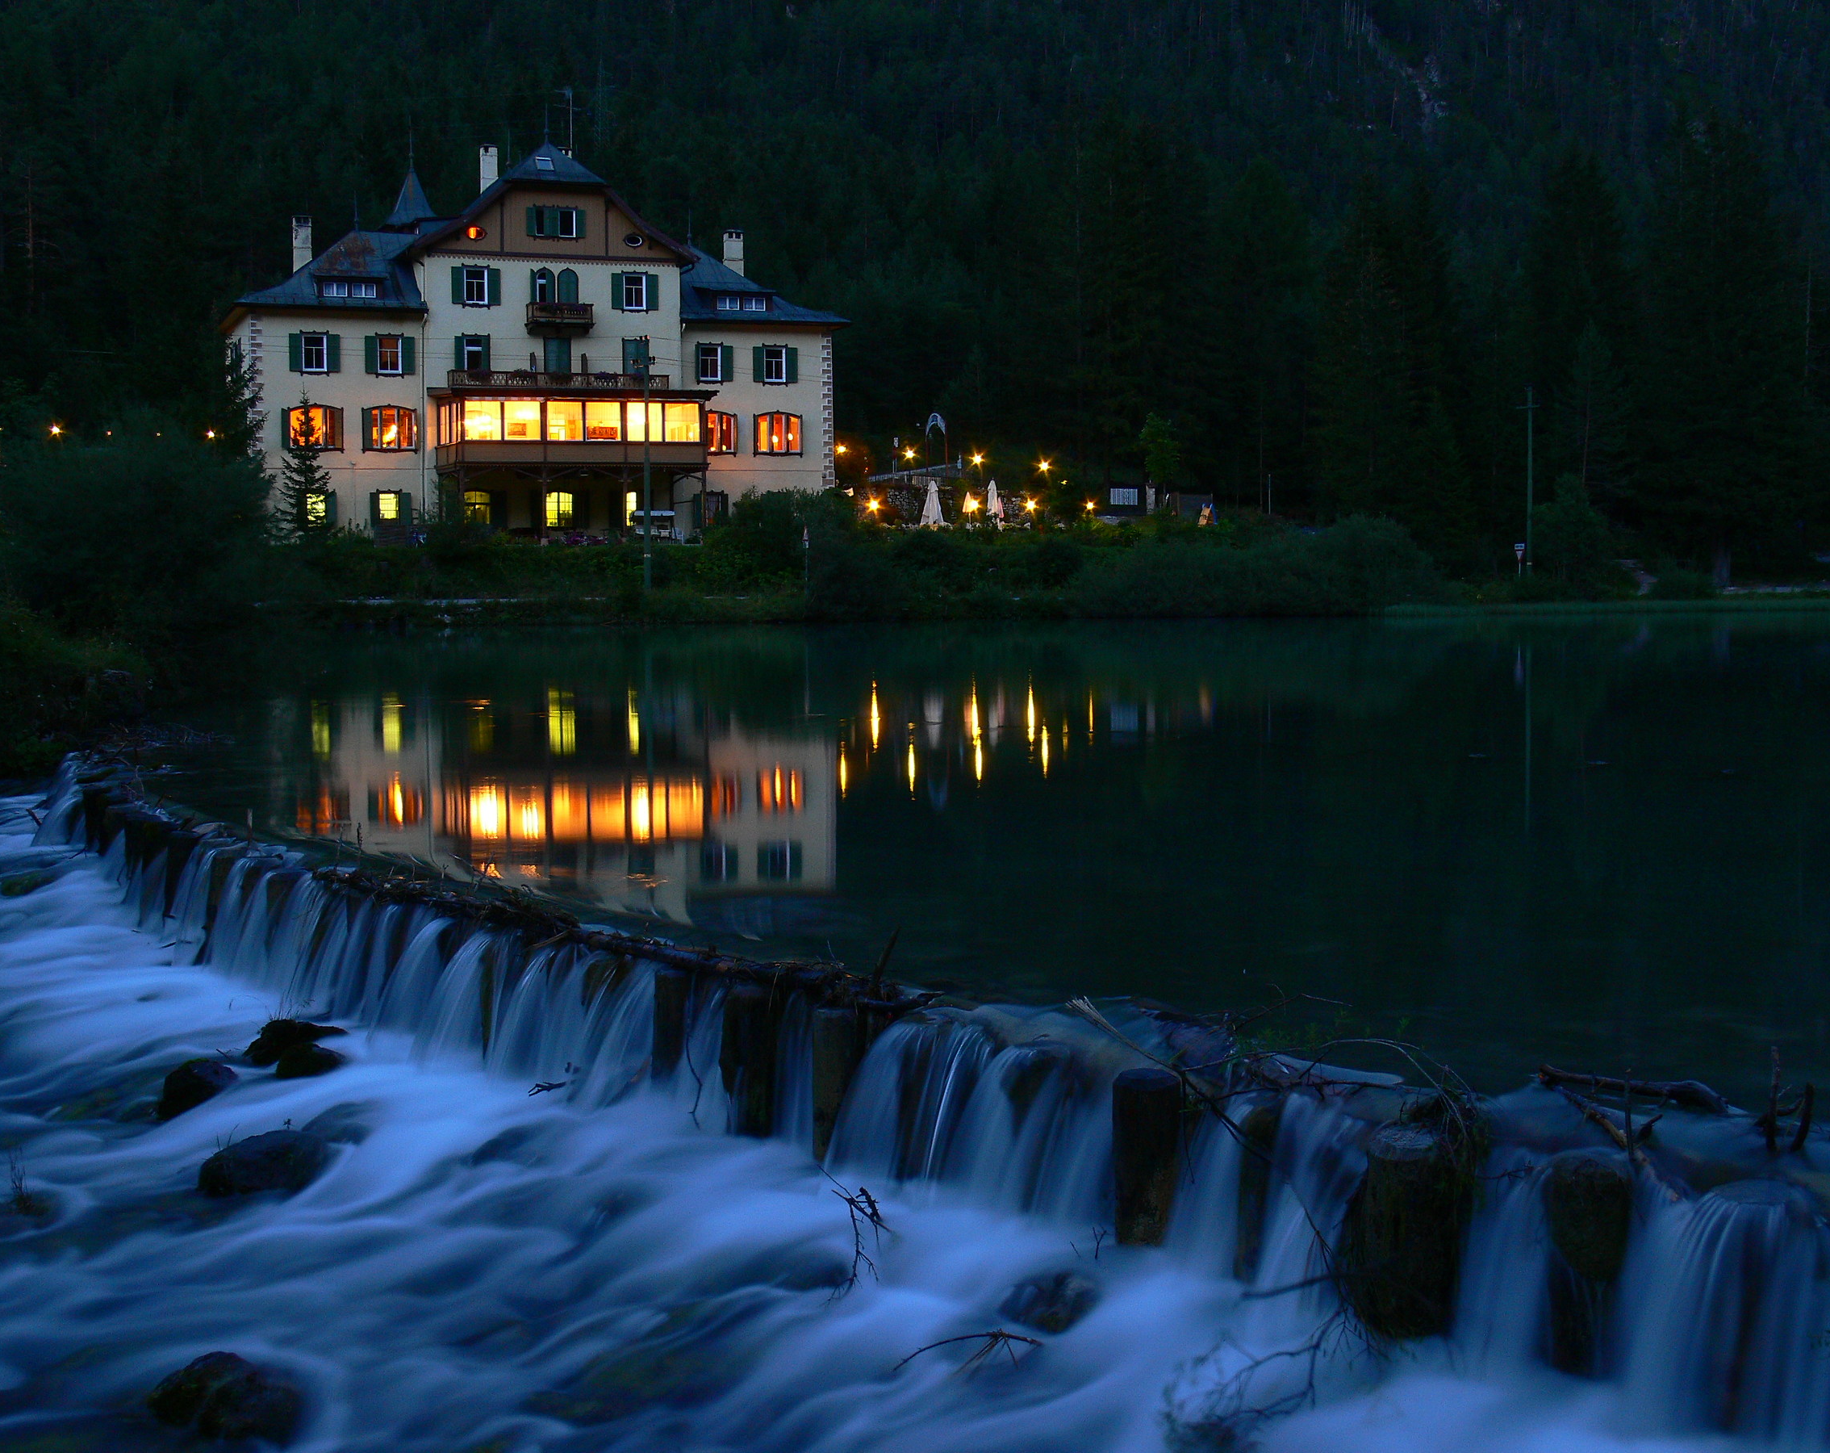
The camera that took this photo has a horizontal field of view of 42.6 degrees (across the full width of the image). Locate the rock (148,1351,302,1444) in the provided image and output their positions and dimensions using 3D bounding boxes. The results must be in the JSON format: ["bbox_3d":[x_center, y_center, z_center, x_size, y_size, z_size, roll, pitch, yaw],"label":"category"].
[{"bbox_3d":[-2.746,2.636,9.324,0.601,0.312,0.480,-2,4,-17],"label":"rock"}]

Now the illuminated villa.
[{"bbox_3d":[-18.974,-18.667,115.251,29.341,19.188,17.000,-2,4,-22],"label":"illuminated villa"}]

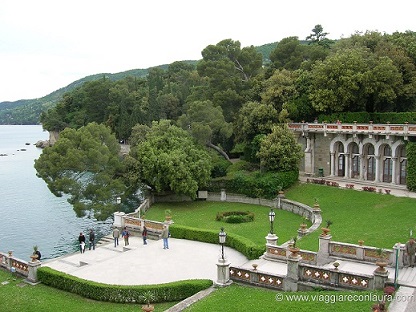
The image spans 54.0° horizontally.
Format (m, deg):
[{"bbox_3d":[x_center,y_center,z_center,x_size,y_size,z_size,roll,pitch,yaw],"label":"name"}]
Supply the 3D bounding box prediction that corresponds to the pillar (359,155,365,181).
[{"bbox_3d":[20.246,1.553,53.637,0.495,3.301,0.495,-4,6,-37],"label":"pillar"}]

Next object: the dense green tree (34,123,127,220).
[{"bbox_3d":[-15.290,1.859,49.000,10.300,11.200,8.800,0,5,0],"label":"dense green tree"}]

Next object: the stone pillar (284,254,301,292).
[{"bbox_3d":[5.153,7.138,24.864,0.750,2.033,0.750,2,5,24],"label":"stone pillar"}]

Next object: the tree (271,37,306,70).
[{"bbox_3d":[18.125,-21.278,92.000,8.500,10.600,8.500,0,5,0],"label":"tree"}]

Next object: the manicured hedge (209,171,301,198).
[{"bbox_3d":[5.955,3.665,54.234,11.484,2.871,3.960,0,5,-3],"label":"manicured hedge"}]

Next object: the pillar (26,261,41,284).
[{"bbox_3d":[-11.387,7.609,26.681,0.700,1.409,0.700,3,5,28],"label":"pillar"}]

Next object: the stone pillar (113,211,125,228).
[{"bbox_3d":[-8.073,5.792,36.940,0.960,1.479,0.960,3,6,35],"label":"stone pillar"}]

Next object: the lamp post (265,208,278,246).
[{"bbox_3d":[5.076,5.931,32.805,0.950,3.400,0.950,2,5,24],"label":"lamp post"}]

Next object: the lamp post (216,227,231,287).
[{"bbox_3d":[0.980,6.364,26.013,0.920,3.650,0.920,2,5,27],"label":"lamp post"}]

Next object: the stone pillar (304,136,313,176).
[{"bbox_3d":[13.884,-0.197,56.679,0.900,5.566,0.800,-3,6,-33],"label":"stone pillar"}]

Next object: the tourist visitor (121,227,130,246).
[{"bbox_3d":[-6.928,6.728,34.424,0.580,1.660,0.420,-2,5,-15],"label":"tourist visitor"}]

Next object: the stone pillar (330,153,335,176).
[{"bbox_3d":[17.669,1.233,57.737,0.495,3.295,0.495,-4,6,-37],"label":"stone pillar"}]

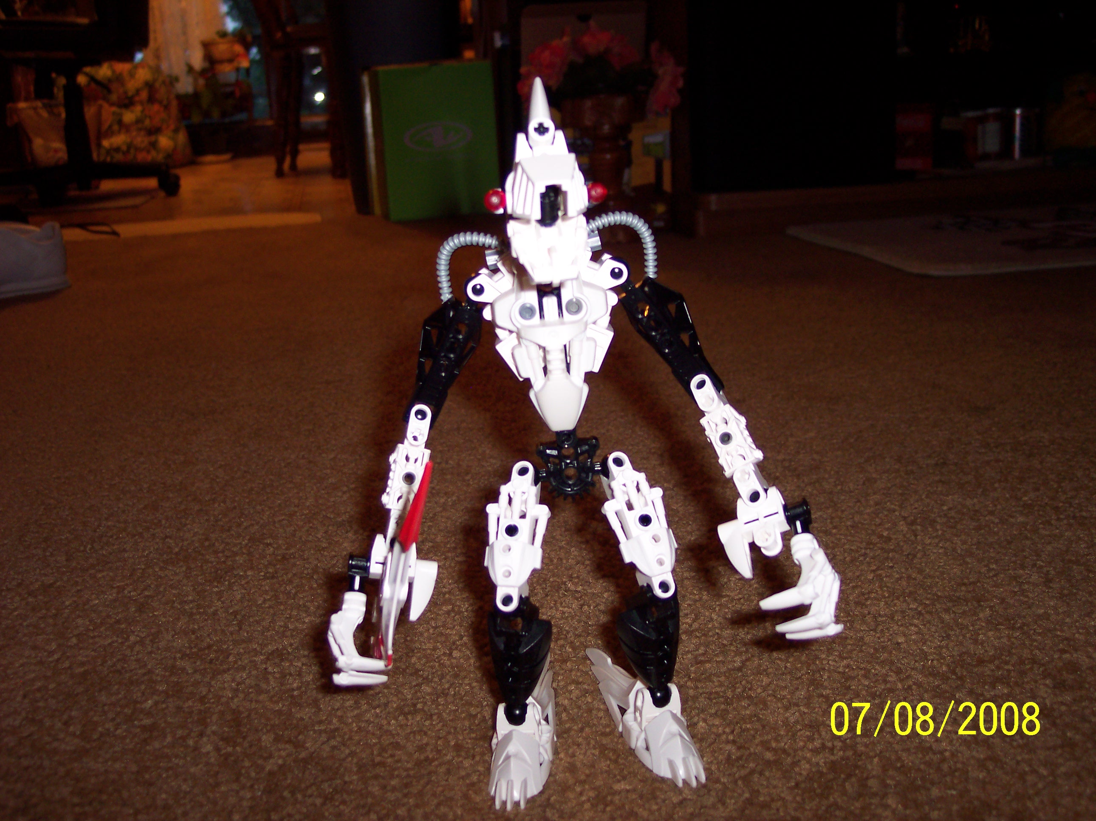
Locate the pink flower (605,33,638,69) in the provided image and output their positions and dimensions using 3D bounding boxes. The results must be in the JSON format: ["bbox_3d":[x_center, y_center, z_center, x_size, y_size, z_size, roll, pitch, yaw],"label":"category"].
[{"bbox_3d":[0.110,-0.536,1.794,0.053,0.055,0.050,-3,15,0],"label":"pink flower"}]

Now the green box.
[{"bbox_3d":[-0.231,-0.533,2.385,0.223,0.280,0.145,-8,16,-18],"label":"green box"}]

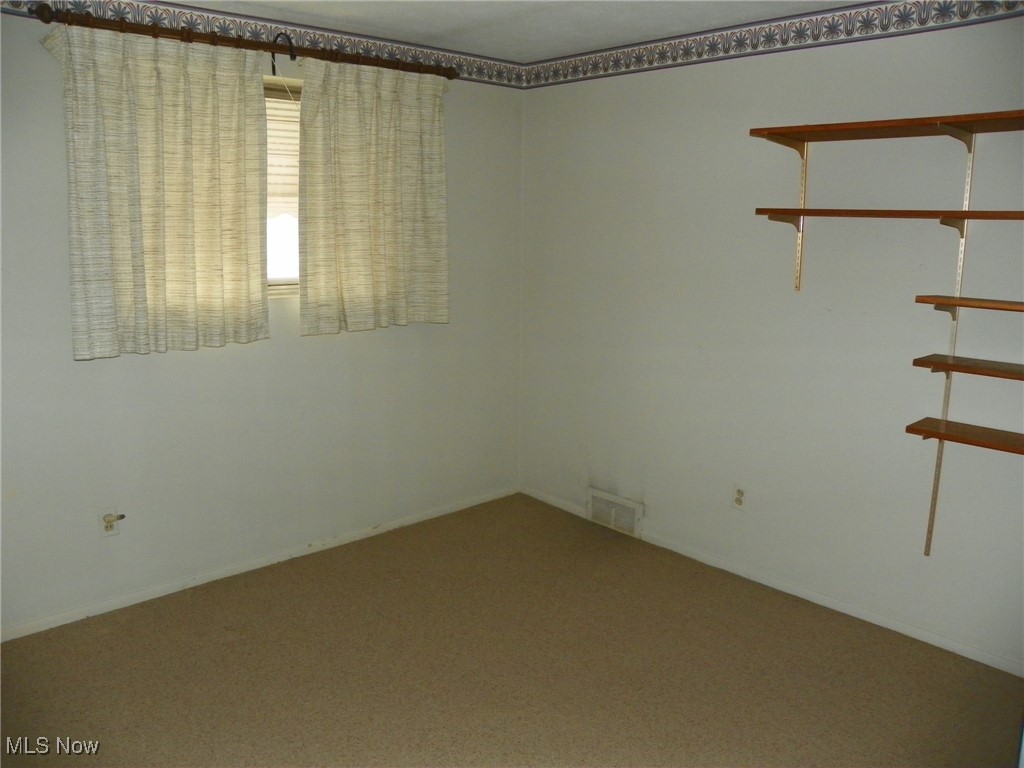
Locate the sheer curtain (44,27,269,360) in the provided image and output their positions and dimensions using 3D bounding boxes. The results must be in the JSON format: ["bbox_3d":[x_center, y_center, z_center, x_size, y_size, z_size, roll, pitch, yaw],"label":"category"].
[{"bbox_3d":[-1.343,-0.725,3.039,0.760,1.185,0.120,-10,16,-39],"label":"sheer curtain"}]

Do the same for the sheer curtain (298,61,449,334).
[{"bbox_3d":[-0.629,-0.845,3.622,0.780,1.185,0.110,-10,16,-39],"label":"sheer curtain"}]

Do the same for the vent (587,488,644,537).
[{"bbox_3d":[0.541,0.685,4.119,0.030,0.195,0.373,-11,17,-43],"label":"vent"}]

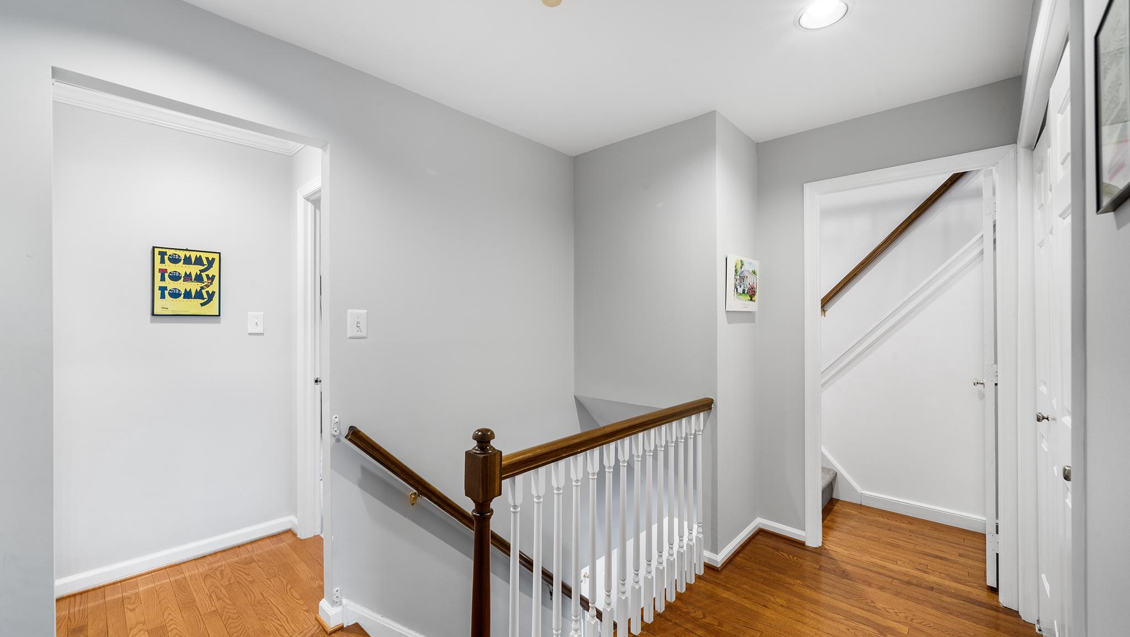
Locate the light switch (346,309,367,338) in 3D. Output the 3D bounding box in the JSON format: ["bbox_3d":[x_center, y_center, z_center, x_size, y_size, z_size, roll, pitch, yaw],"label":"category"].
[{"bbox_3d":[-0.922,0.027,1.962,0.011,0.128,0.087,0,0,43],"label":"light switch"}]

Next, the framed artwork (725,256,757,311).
[{"bbox_3d":[1.040,-0.198,2.574,0.020,0.314,0.460,0,0,43],"label":"framed artwork"}]

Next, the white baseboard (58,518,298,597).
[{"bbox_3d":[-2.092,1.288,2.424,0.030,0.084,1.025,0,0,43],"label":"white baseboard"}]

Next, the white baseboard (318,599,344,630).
[{"bbox_3d":[-1.026,1.280,1.925,0.130,0.084,0.068,0,0,43],"label":"white baseboard"}]

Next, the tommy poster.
[{"bbox_3d":[-2.094,-0.195,2.437,0.022,0.371,0.289,0,0,43],"label":"tommy poster"}]

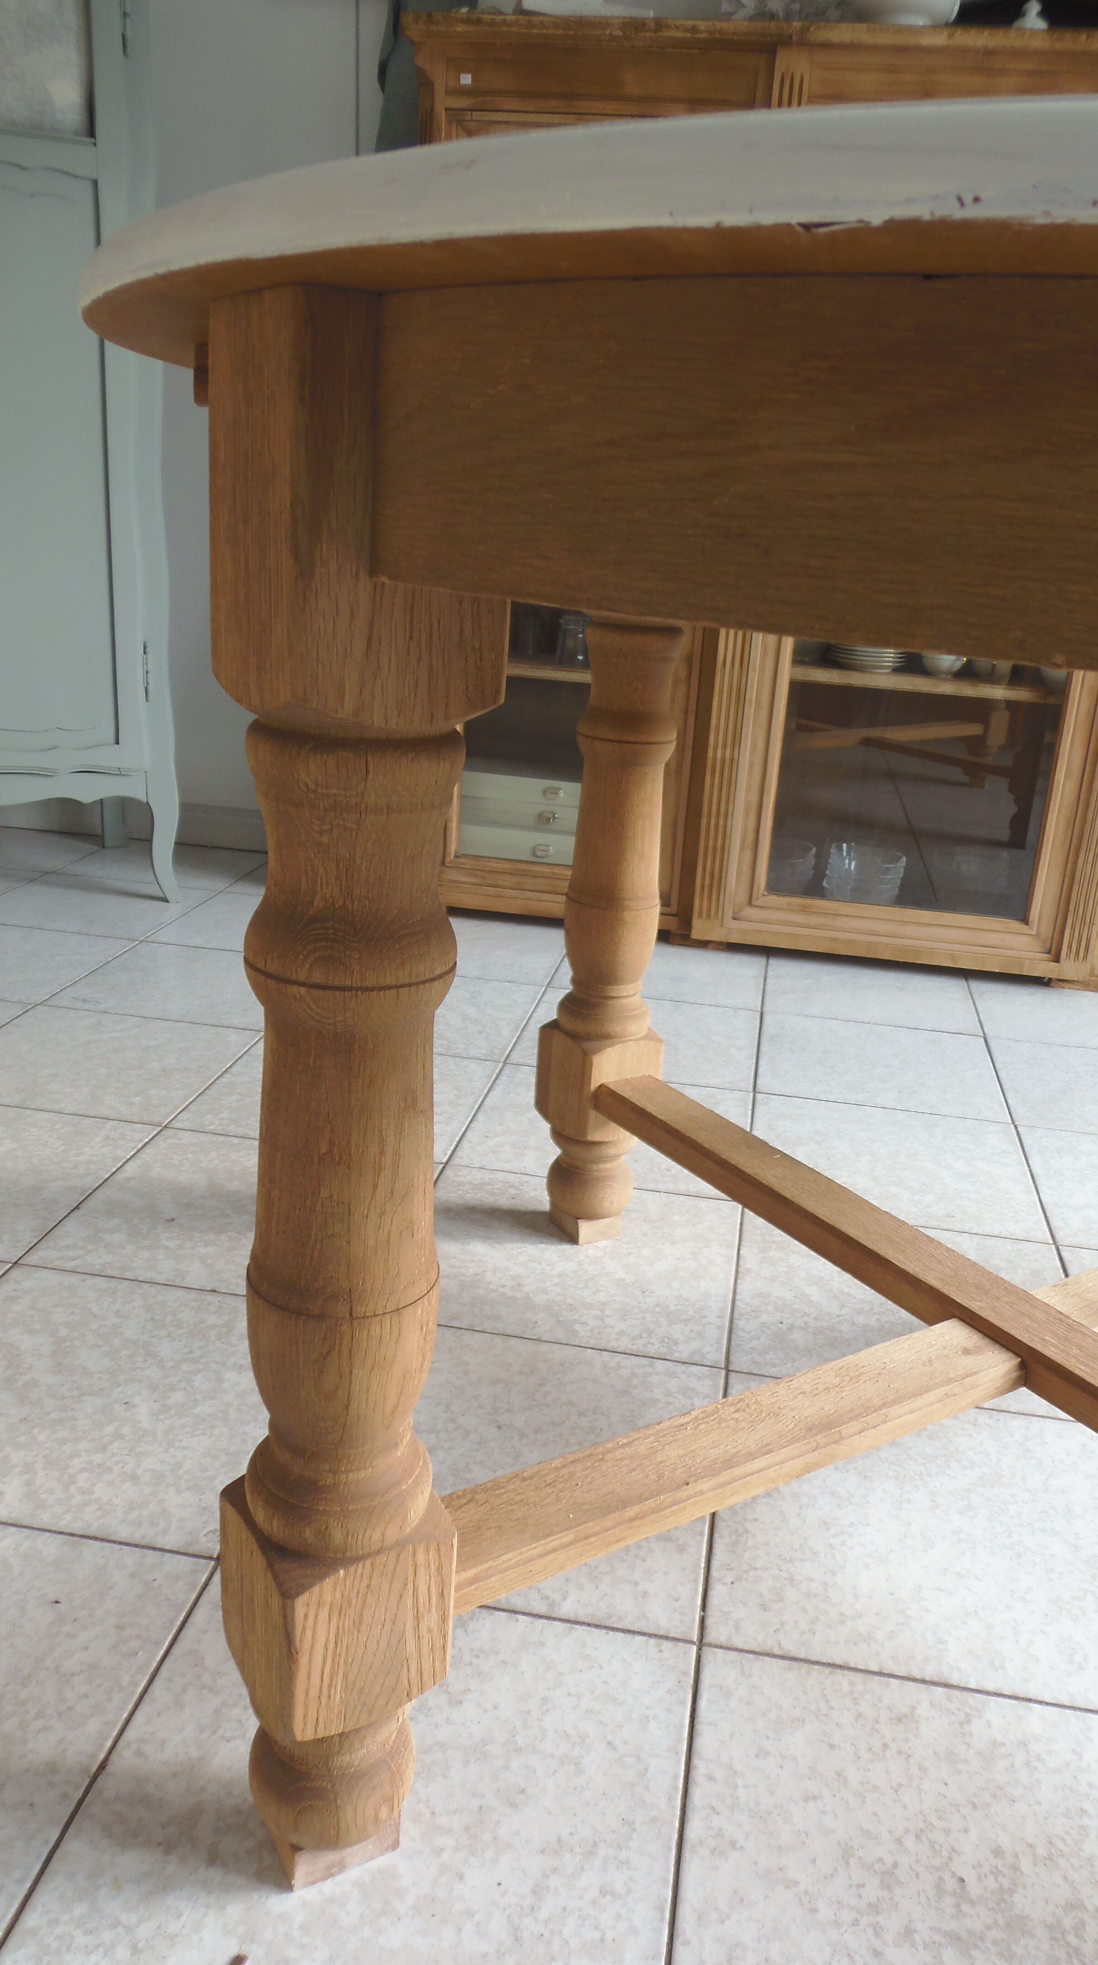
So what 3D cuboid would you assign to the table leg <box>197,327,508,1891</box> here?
[{"bbox_3d":[-0.091,0.103,0.609,0.087,0.732,0.087,-8,22,-33],"label":"table leg"}]

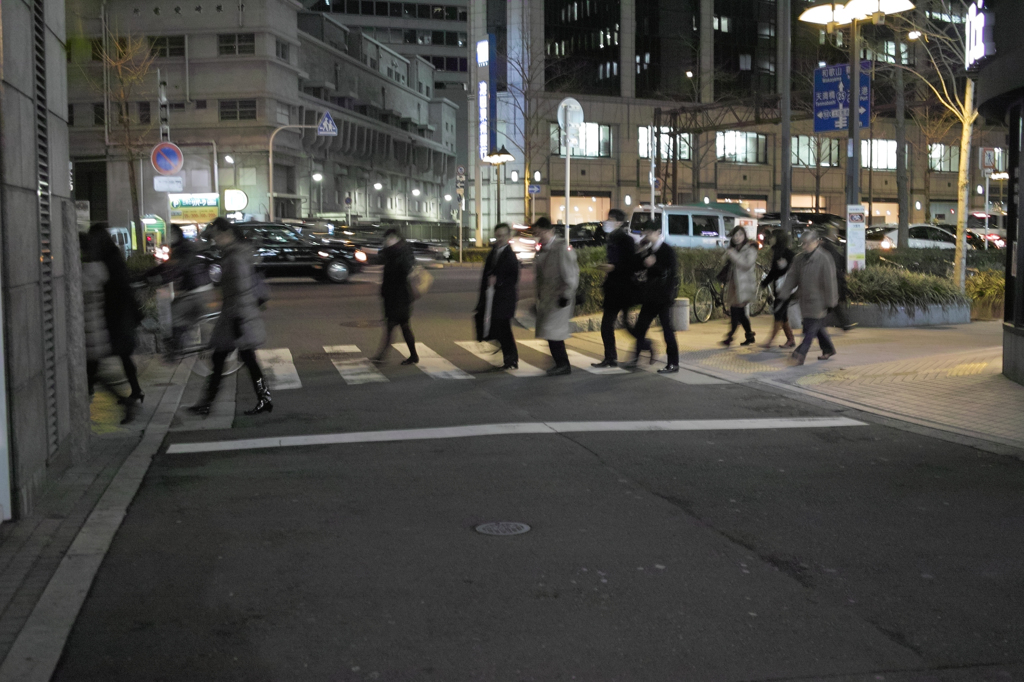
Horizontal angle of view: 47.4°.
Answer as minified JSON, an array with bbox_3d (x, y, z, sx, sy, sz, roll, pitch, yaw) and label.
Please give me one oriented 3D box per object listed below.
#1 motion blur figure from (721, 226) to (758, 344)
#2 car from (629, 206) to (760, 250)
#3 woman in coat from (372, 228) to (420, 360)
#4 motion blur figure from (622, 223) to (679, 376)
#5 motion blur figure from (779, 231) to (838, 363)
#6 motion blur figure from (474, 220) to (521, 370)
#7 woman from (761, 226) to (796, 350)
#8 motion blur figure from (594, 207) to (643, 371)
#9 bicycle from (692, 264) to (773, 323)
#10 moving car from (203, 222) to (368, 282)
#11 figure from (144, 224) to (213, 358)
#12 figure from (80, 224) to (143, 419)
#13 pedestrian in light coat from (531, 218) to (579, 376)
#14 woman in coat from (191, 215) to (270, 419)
[{"bbox_3d":[3.012,-0.720,15.400,0.470,1.580,0.480,-3,6,-30],"label":"motion blur figure"},{"bbox_3d":[5.023,-2.640,31.400,3.650,1.870,1.530,-3,6,-29],"label":"car"},{"bbox_3d":[-1.382,-0.538,13.950,0.500,1.610,0.480,-2,5,-15],"label":"woman in coat"},{"bbox_3d":[1.568,-0.500,13.100,0.580,1.690,0.500,-2,5,-18],"label":"motion blur figure"},{"bbox_3d":[3.547,-0.525,13.900,0.620,1.620,0.500,-2,5,-20],"label":"motion blur figure"},{"bbox_3d":[-0.159,-0.510,13.200,0.440,1.670,0.500,-2,5,-22],"label":"motion blur figure"},{"bbox_3d":[3.498,-0.689,15.300,0.470,1.580,0.460,-2,6,-21],"label":"woman"},{"bbox_3d":[1.199,-0.602,13.250,0.520,1.770,0.500,-2,5,-18],"label":"motion blur figure"},{"bbox_3d":[3.566,-0.791,19.200,0.550,1.000,1.650,5,7,43],"label":"bicycle"},{"bbox_3d":[-6.024,-2.192,29.200,4.700,1.490,1.720,0,5,6],"label":"moving car"},{"bbox_3d":[-3.484,-0.510,12.000,0.750,1.420,0.500,-3,6,-30],"label":"figure"},{"bbox_3d":[-3.444,-0.195,10.100,0.520,1.640,0.480,-2,5,-15],"label":"figure"},{"bbox_3d":[0.478,-0.489,12.800,0.440,1.690,0.500,-1,5,-12],"label":"pedestrian in light coat"},{"bbox_3d":[-2.354,-0.205,9.750,0.630,1.650,0.500,-1,5,-13],"label":"woman in coat"}]

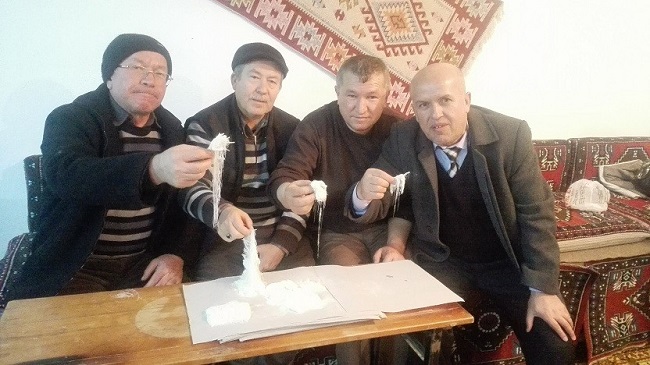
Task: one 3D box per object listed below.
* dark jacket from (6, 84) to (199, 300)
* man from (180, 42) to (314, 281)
[{"bbox_3d":[-0.720,0.014,1.600,0.640,0.700,0.560,-3,9,-22],"label":"dark jacket"},{"bbox_3d":[-0.280,0.139,1.709,0.580,1.240,0.720,-3,9,-17],"label":"man"}]

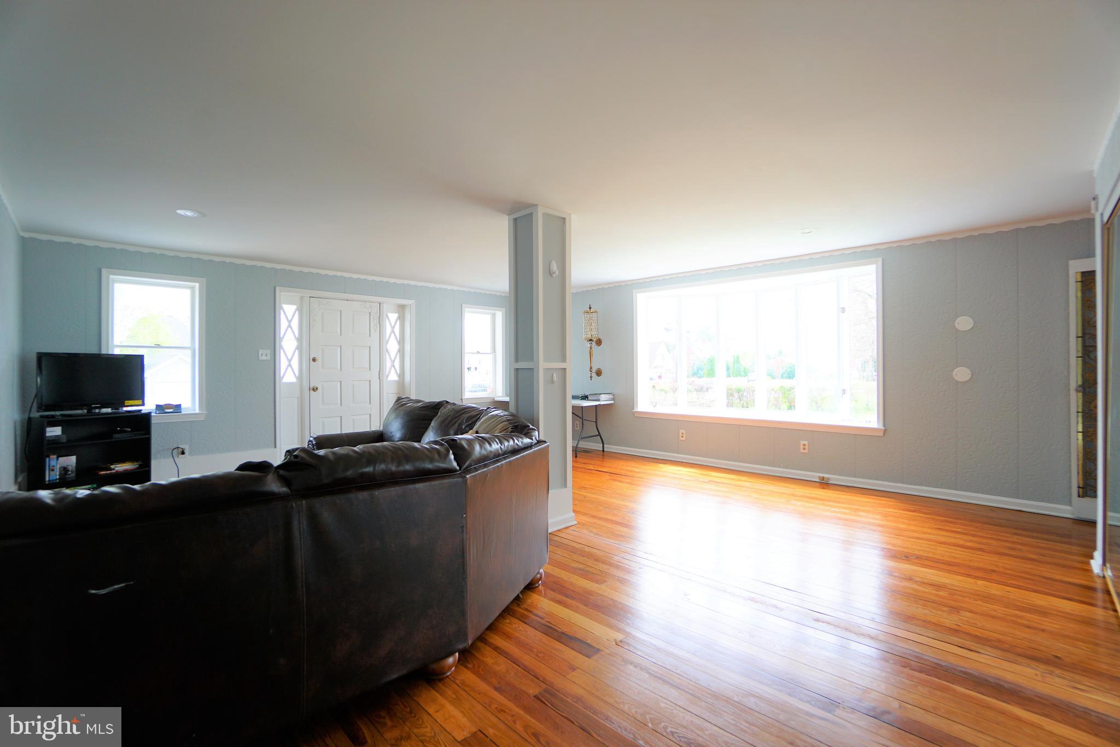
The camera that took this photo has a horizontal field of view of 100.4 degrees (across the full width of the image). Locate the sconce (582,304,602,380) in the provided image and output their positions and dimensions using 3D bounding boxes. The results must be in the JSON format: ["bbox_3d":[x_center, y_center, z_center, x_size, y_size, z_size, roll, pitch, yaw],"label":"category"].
[{"bbox_3d":[0.468,-0.446,6.682,0.210,1.078,0.280,1,1,42],"label":"sconce"}]

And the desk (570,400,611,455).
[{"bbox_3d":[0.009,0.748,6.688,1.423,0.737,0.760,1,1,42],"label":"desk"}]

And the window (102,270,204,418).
[{"bbox_3d":[-4.124,-0.262,4.779,0.800,1.510,0.120,-1,1,-41],"label":"window"}]

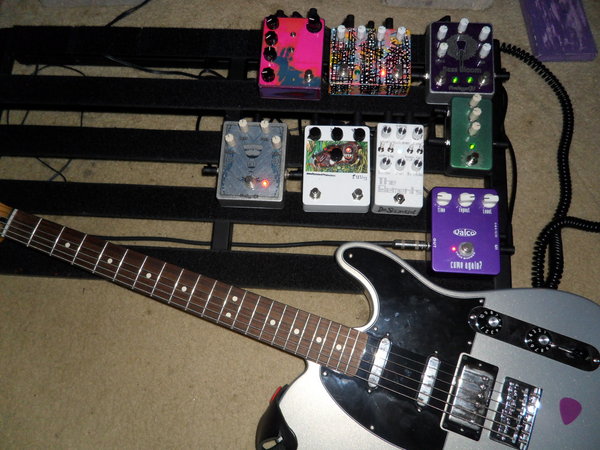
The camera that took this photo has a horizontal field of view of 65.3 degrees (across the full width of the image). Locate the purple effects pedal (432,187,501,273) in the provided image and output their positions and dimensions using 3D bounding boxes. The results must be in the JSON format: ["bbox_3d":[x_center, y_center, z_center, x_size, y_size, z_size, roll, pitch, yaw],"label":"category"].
[{"bbox_3d":[0.224,0.009,0.639,0.093,0.048,0.119,3,78,4],"label":"purple effects pedal"}]

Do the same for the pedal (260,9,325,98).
[{"bbox_3d":[-0.011,-0.258,0.713,0.094,0.049,0.119,3,77,4],"label":"pedal"}]

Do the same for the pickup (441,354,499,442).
[{"bbox_3d":[0.204,0.205,0.557,0.045,0.016,0.089,19,77,8],"label":"pickup"}]

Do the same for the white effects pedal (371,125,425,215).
[{"bbox_3d":[0.140,-0.081,0.664,0.068,0.050,0.123,3,78,4],"label":"white effects pedal"}]

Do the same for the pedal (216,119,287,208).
[{"bbox_3d":[-0.067,-0.090,0.678,0.095,0.050,0.121,3,77,4],"label":"pedal"}]

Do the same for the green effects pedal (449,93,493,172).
[{"bbox_3d":[0.245,-0.130,0.670,0.060,0.047,0.111,4,78,4],"label":"green effects pedal"}]

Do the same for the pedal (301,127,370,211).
[{"bbox_3d":[0.053,-0.082,0.670,0.095,0.048,0.120,1,77,4],"label":"pedal"}]

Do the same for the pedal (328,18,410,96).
[{"bbox_3d":[0.105,-0.249,0.704,0.121,0.049,0.096,2,77,4],"label":"pedal"}]

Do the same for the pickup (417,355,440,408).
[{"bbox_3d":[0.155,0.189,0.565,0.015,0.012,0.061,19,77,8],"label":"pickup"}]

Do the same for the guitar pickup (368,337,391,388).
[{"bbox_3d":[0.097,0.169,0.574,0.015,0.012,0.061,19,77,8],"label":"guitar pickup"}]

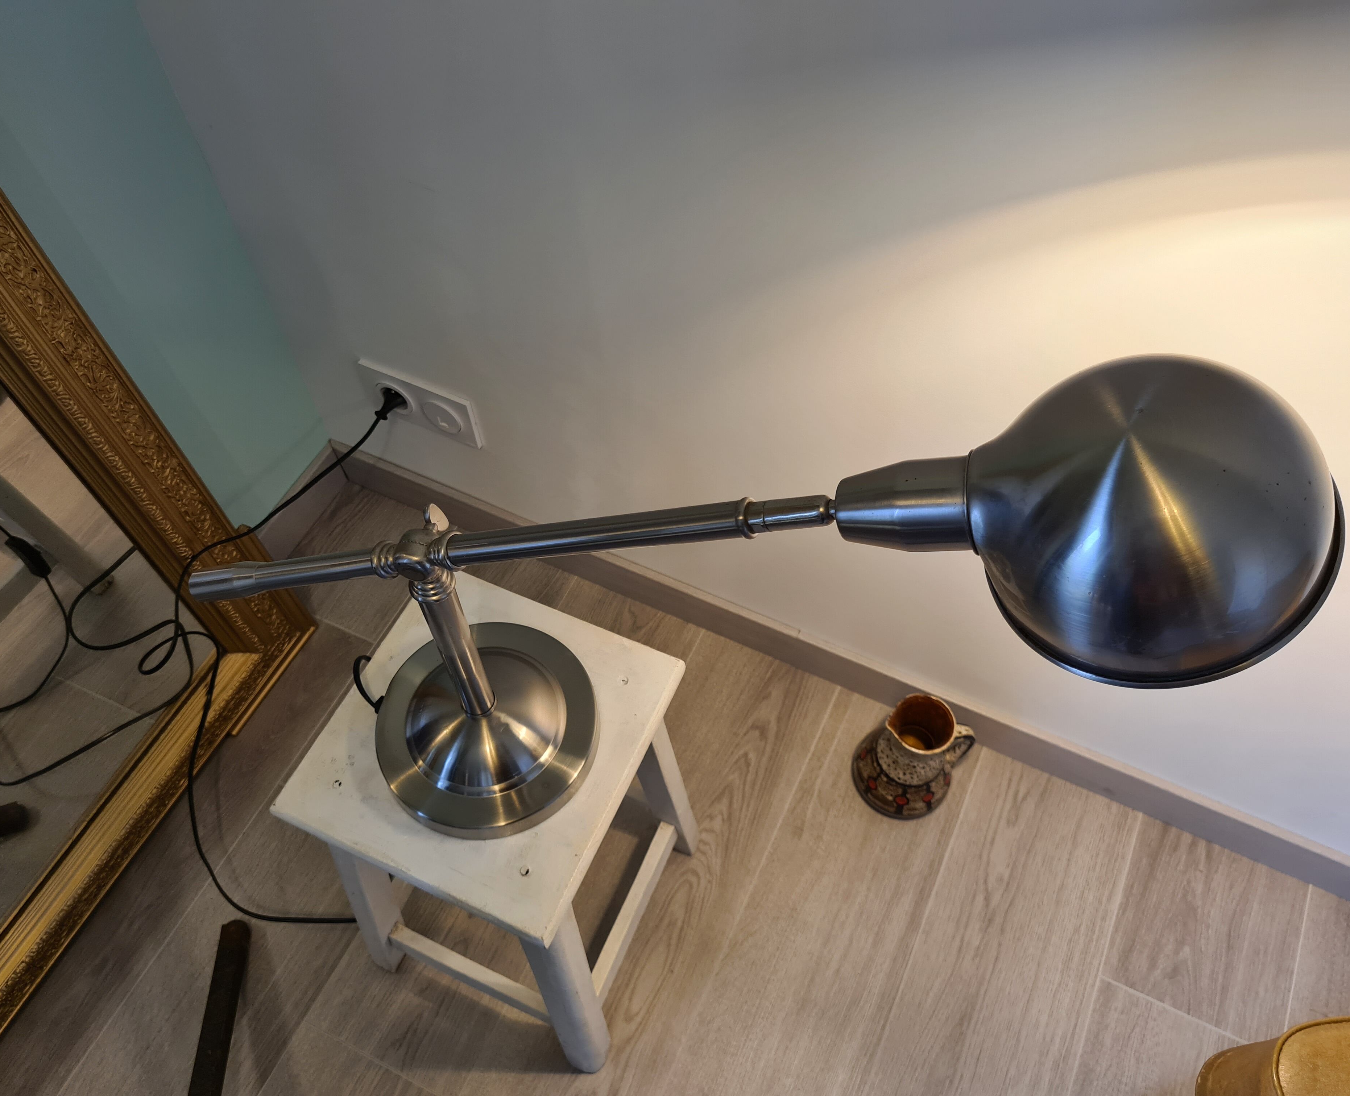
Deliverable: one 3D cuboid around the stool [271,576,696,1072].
[{"bbox_3d":[-0.156,0.280,1.111,0.290,0.460,0.310,21,59,14],"label":"stool"}]

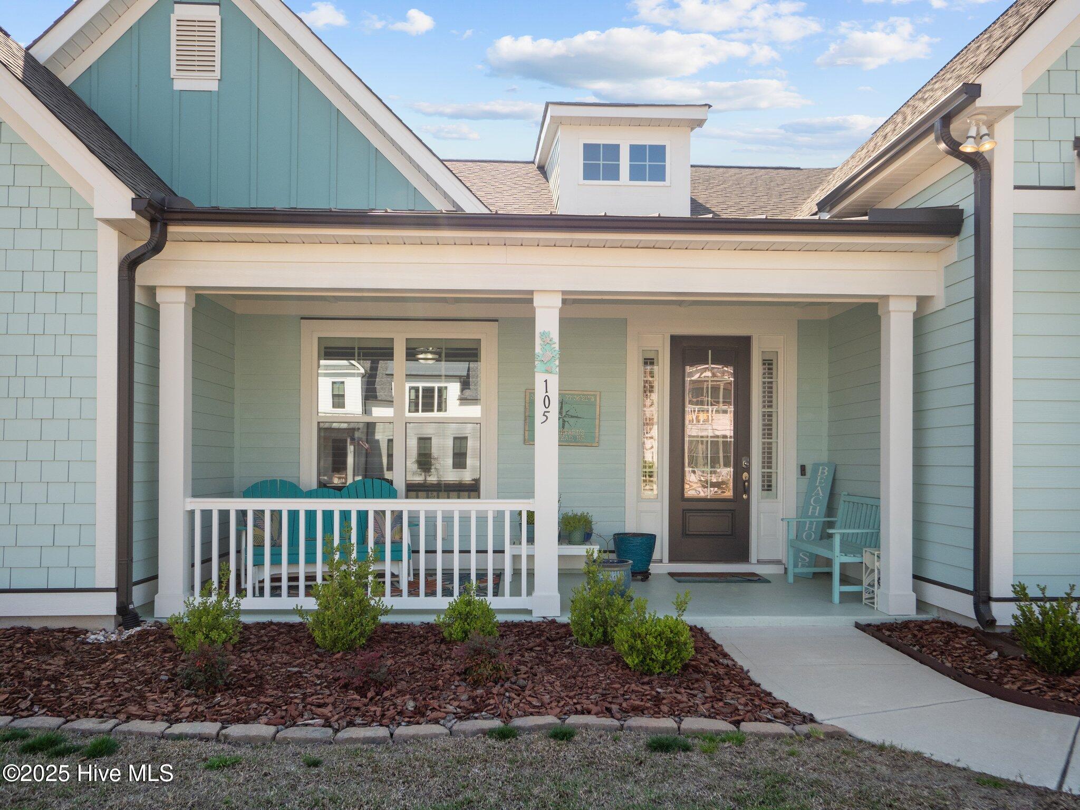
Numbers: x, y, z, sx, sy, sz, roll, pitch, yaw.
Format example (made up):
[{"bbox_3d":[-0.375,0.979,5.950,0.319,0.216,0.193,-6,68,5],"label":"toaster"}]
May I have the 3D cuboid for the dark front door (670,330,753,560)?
[{"bbox_3d":[1.835,0.474,9.430,0.920,2.440,0.070,0,-2,-2],"label":"dark front door"}]

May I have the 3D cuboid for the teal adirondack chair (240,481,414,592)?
[{"bbox_3d":[-1.930,1.177,7.980,1.590,0.990,0.820,1,-2,-18],"label":"teal adirondack chair"}]

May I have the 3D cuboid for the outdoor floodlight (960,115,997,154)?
[{"bbox_3d":[3.061,-1.894,6.100,0.250,0.270,0.190,0,-2,-2],"label":"outdoor floodlight"}]

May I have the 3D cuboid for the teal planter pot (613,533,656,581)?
[{"bbox_3d":[0.932,1.495,8.570,0.425,0.445,0.425,0,-1,0],"label":"teal planter pot"}]

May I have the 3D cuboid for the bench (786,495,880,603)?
[{"bbox_3d":[2.755,1.276,8.050,0.670,0.900,1.290,0,-2,-2],"label":"bench"}]

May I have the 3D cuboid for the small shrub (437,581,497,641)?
[{"bbox_3d":[-0.514,1.457,6.140,0.430,0.430,0.420,0,-1,-3],"label":"small shrub"}]

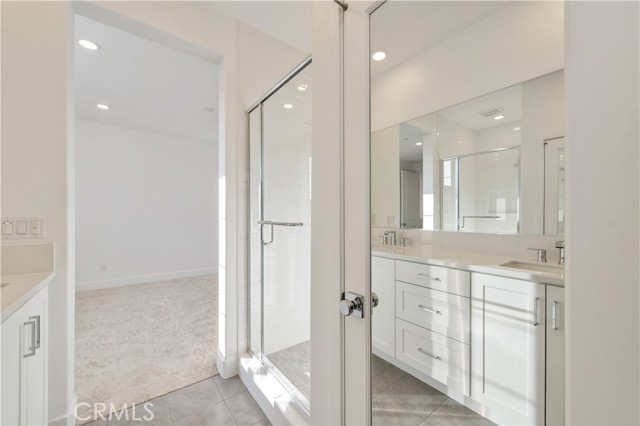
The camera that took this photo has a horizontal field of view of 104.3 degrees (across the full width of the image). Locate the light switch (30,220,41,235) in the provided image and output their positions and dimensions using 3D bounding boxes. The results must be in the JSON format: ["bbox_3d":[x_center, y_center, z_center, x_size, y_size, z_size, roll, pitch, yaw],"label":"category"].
[{"bbox_3d":[-1.483,0.075,1.297,0.035,0.069,0.010,0,0,-37],"label":"light switch"}]

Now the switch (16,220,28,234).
[{"bbox_3d":[-1.520,0.074,1.270,0.035,0.069,0.010,0,0,-37],"label":"switch"}]

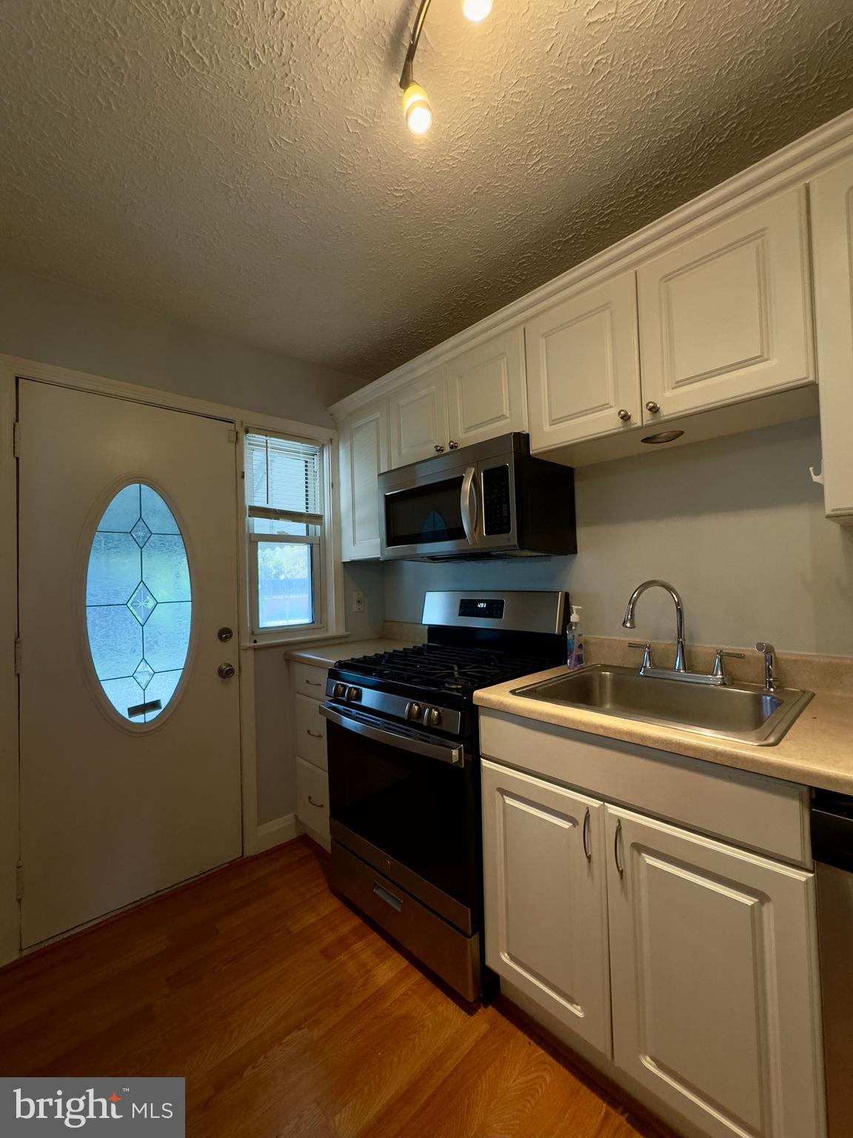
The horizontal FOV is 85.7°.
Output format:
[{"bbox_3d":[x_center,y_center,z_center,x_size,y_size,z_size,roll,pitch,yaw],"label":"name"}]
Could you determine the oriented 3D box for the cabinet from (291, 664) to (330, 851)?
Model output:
[{"bbox_3d":[-0.297,0.880,2.313,0.607,0.889,0.460,0,-2,-43],"label":"cabinet"}]

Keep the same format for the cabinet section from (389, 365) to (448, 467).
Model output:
[{"bbox_3d":[0.065,-0.632,2.134,0.300,0.384,0.392,0,-2,-43],"label":"cabinet section"}]

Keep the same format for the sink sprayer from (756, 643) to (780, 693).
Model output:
[{"bbox_3d":[0.944,0.274,1.277,0.058,0.127,0.030,-1,-2,-28],"label":"sink sprayer"}]

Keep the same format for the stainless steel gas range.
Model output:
[{"bbox_3d":[0.071,0.703,1.841,0.687,1.200,0.759,0,-2,-43],"label":"stainless steel gas range"}]

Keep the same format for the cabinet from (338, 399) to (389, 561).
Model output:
[{"bbox_3d":[-0.212,-0.433,2.443,0.295,0.765,0.460,0,-2,-43],"label":"cabinet"}]

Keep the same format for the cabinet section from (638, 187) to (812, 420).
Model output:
[{"bbox_3d":[0.850,-0.639,1.278,0.300,0.452,0.384,0,-2,-43],"label":"cabinet section"}]

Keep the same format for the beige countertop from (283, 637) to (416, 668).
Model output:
[{"bbox_3d":[-0.321,0.420,2.314,0.638,0.036,0.460,0,-2,-43],"label":"beige countertop"}]

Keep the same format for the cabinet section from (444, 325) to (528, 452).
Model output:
[{"bbox_3d":[0.330,-0.646,1.845,0.300,0.384,0.391,0,-2,-43],"label":"cabinet section"}]

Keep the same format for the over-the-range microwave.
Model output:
[{"bbox_3d":[0.169,-0.246,1.937,0.420,0.405,0.759,0,-2,-43],"label":"over-the-range microwave"}]

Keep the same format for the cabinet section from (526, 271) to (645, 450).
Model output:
[{"bbox_3d":[0.591,-0.626,1.560,0.300,0.452,0.381,0,-2,-43],"label":"cabinet section"}]

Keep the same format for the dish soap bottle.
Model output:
[{"bbox_3d":[0.553,0.251,1.706,0.060,0.222,0.052,-1,-1,-23],"label":"dish soap bottle"}]

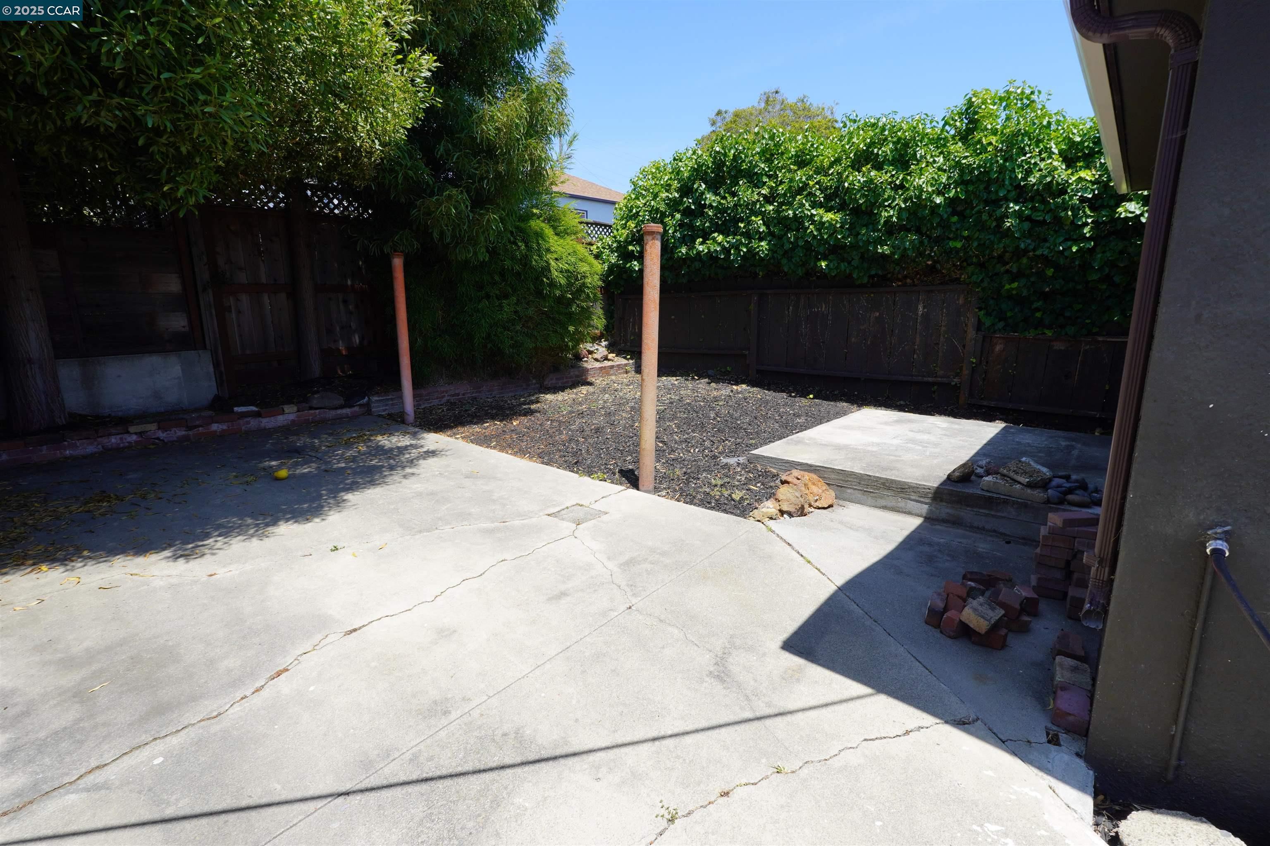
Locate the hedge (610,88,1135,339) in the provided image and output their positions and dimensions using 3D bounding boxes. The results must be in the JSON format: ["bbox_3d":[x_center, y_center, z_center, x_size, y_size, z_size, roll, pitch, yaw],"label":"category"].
[{"bbox_3d":[2.428,-2.684,8.226,7.500,2.650,1.100,9,15,40],"label":"hedge"}]

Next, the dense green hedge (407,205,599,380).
[{"bbox_3d":[-2.139,-2.150,9.041,1.750,2.647,2.850,9,15,41],"label":"dense green hedge"}]

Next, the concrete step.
[{"bbox_3d":[2.786,0.317,5.154,2.360,0.255,2.780,9,15,41],"label":"concrete step"}]

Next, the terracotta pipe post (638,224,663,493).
[{"bbox_3d":[0.112,-0.442,4.210,0.132,1.974,0.132,1,11,0],"label":"terracotta pipe post"}]

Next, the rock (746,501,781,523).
[{"bbox_3d":[0.904,0.632,3.970,0.230,0.120,0.170,9,15,41],"label":"rock"}]

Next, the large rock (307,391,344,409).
[{"bbox_3d":[-3.664,-0.270,6.680,0.260,0.190,0.370,9,15,41],"label":"large rock"}]

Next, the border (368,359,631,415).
[{"bbox_3d":[-1.734,-0.620,8.641,0.240,0.260,4.700,9,15,41],"label":"border"}]

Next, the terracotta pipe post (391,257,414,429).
[{"bbox_3d":[-2.631,-0.931,6.414,0.132,1.932,0.132,10,15,41],"label":"terracotta pipe post"}]

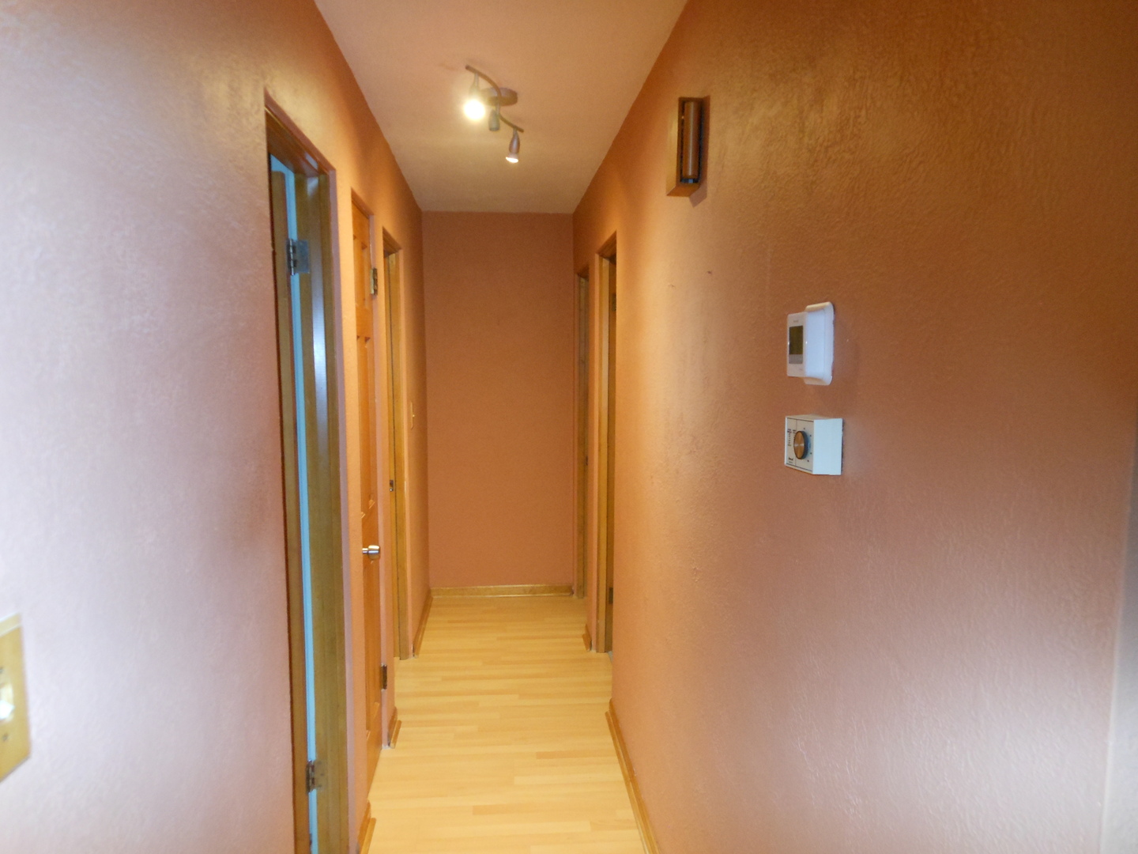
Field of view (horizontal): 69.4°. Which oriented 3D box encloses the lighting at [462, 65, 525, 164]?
[{"bbox_3d":[-0.234,-1.035,2.740,0.140,0.185,0.700,1,5,10],"label":"lighting"}]

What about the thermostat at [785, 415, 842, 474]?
[{"bbox_3d":[0.354,0.026,1.211,0.053,0.078,0.113,0,5,-5],"label":"thermostat"}]

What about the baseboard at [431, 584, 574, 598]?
[{"bbox_3d":[-0.447,1.064,5.322,0.915,0.062,0.020,0,5,-5],"label":"baseboard"}]

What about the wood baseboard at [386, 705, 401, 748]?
[{"bbox_3d":[-0.720,1.235,3.381,0.024,0.063,0.240,0,5,-5],"label":"wood baseboard"}]

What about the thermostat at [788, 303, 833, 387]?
[{"bbox_3d":[0.357,-0.123,1.225,0.040,0.117,0.088,0,5,-5],"label":"thermostat"}]

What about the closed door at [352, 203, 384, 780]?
[{"bbox_3d":[-0.737,0.278,2.912,0.040,2.030,0.470,0,5,-5],"label":"closed door"}]

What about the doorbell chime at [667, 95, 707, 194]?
[{"bbox_3d":[0.279,-0.670,1.984,0.058,0.200,0.115,0,5,-5],"label":"doorbell chime"}]

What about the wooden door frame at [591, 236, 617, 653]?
[{"bbox_3d":[0.226,0.199,3.806,0.110,2.050,0.750,0,5,-5],"label":"wooden door frame"}]

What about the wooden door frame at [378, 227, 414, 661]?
[{"bbox_3d":[-0.836,0.207,3.729,0.110,2.050,0.670,0,5,-5],"label":"wooden door frame"}]

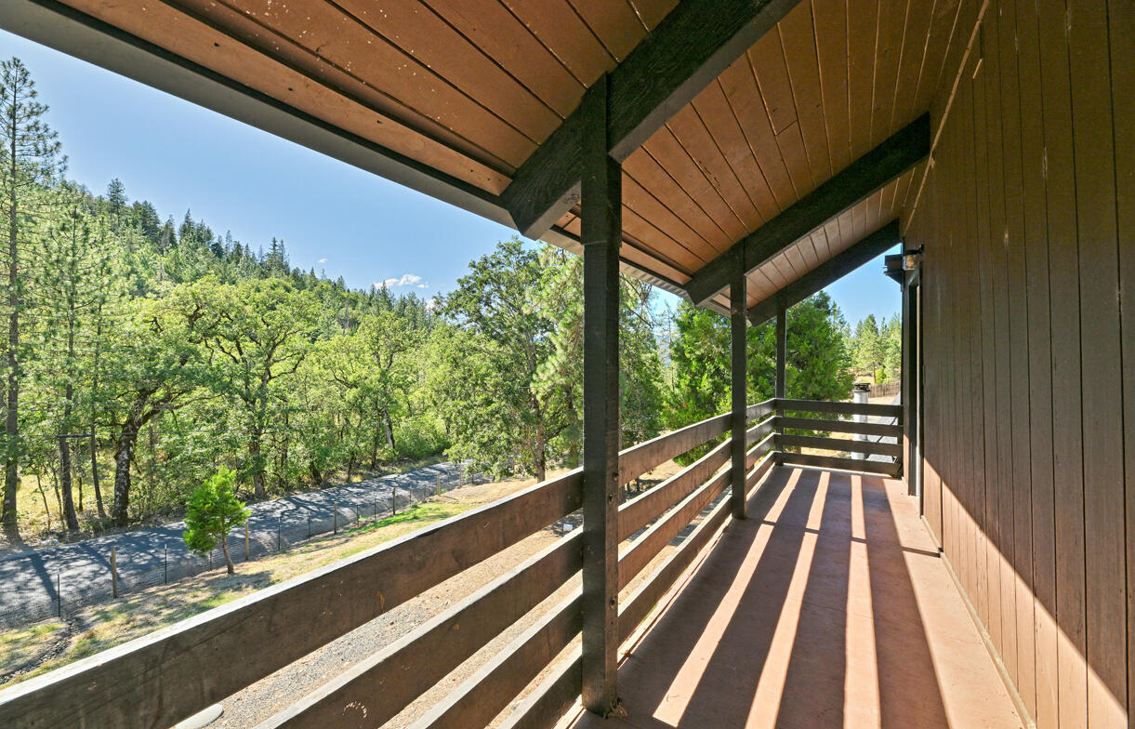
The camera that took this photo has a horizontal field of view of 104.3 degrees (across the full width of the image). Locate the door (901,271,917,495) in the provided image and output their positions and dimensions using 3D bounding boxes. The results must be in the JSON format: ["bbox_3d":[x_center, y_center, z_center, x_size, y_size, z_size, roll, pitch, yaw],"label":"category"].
[{"bbox_3d":[3.284,0.252,4.153,0.070,2.060,0.830,0,0,33],"label":"door"}]

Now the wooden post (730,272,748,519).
[{"bbox_3d":[1.447,0.216,3.720,0.100,2.140,0.100,-1,-1,33],"label":"wooden post"}]

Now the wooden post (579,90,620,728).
[{"bbox_3d":[0.125,0.110,1.660,0.100,2.320,0.110,-1,-1,33],"label":"wooden post"}]

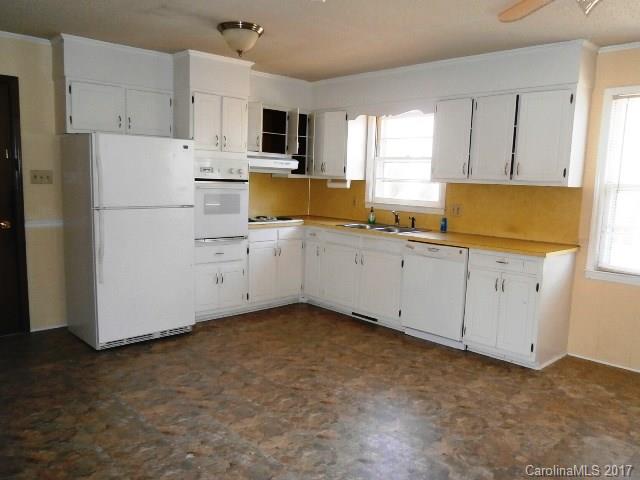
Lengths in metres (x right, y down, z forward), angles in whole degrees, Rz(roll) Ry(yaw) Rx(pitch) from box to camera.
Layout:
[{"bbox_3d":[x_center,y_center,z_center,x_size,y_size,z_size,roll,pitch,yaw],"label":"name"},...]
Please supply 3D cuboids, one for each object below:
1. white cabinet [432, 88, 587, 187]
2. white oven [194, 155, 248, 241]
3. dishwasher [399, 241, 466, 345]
[{"bbox_3d":[1.600,-0.858,4.174,0.330,0.760,1.240,-6,10,-42],"label":"white cabinet"},{"bbox_3d":[-1.141,-0.439,4.935,0.606,0.820,0.590,-6,10,-42],"label":"white oven"},{"bbox_3d":[1.229,0.430,4.467,0.605,0.816,0.610,-6,10,-42],"label":"dishwasher"}]

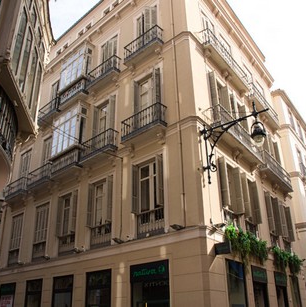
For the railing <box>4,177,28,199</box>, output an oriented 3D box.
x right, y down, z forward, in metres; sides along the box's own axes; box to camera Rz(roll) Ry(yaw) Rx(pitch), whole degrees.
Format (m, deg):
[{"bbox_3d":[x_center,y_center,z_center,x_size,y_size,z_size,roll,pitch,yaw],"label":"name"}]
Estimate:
[{"bbox_3d":[-8.434,2.223,21.542,2.360,0.885,0.448,-23,-32,38],"label":"railing"}]

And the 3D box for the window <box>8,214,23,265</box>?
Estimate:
[{"bbox_3d":[-8.007,5.000,20.246,1.357,2.879,0.153,-23,-32,38],"label":"window"}]

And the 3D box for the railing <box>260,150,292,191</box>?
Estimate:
[{"bbox_3d":[7.292,1.202,20.107,0.507,0.909,5.487,-18,-30,32],"label":"railing"}]

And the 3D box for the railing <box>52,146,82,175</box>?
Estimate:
[{"bbox_3d":[-4.772,0.479,18.999,2.380,1.040,0.520,-22,-32,38],"label":"railing"}]

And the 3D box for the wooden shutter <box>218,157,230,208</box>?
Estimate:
[{"bbox_3d":[2.935,1.179,14.013,0.304,2.127,0.080,-19,-30,32],"label":"wooden shutter"}]

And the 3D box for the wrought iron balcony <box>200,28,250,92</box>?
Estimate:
[{"bbox_3d":[3.811,-4.598,17.670,0.437,0.850,4.720,-18,-30,32],"label":"wrought iron balcony"}]

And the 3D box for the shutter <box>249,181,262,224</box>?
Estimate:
[{"bbox_3d":[4.839,2.313,16.274,0.333,2.058,0.080,-19,-30,32],"label":"shutter"}]

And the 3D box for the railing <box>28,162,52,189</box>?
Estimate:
[{"bbox_3d":[-6.640,1.400,20.596,2.372,1.029,0.470,-23,-33,38],"label":"railing"}]

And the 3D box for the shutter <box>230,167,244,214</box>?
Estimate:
[{"bbox_3d":[3.617,1.607,14.776,0.353,2.058,0.080,-19,-30,32],"label":"shutter"}]

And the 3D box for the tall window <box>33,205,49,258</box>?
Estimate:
[{"bbox_3d":[-6.245,4.320,19.268,1.470,3.097,0.160,-23,-33,38],"label":"tall window"}]

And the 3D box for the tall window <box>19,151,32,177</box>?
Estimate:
[{"bbox_3d":[-8.269,1.148,22.207,1.416,2.561,0.153,-23,-32,38],"label":"tall window"}]

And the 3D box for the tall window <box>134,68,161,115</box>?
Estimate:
[{"bbox_3d":[-0.257,-2.439,16.074,1.540,3.070,0.270,-22,-32,38],"label":"tall window"}]

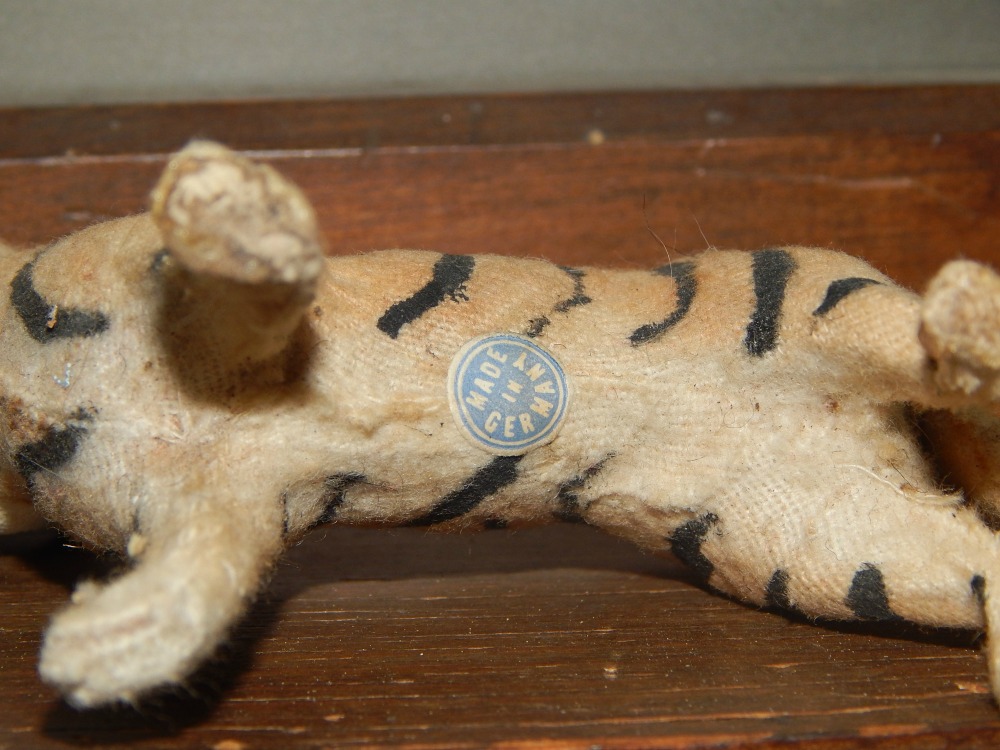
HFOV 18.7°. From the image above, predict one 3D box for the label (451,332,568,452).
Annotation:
[{"bbox_3d":[0.001,0.002,0.284,0.011,0.001,0.011,30,82,-2],"label":"label"}]

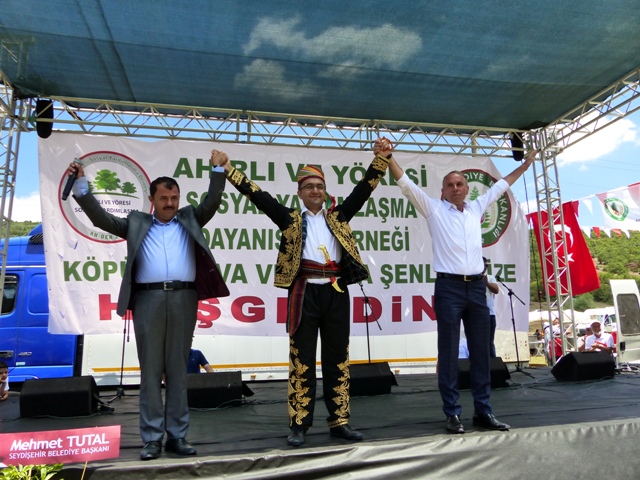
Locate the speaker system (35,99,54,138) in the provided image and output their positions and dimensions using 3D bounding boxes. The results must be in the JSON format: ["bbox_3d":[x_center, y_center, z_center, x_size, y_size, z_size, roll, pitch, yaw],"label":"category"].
[{"bbox_3d":[-3.687,-1.637,6.204,0.190,0.500,0.200,1,-10,-13],"label":"speaker system"}]

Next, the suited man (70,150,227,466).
[{"bbox_3d":[-1.088,0.320,2.890,0.994,1.890,0.480,1,-10,-16],"label":"suited man"}]

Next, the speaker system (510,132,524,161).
[{"bbox_3d":[3.435,-1.617,8.018,0.210,0.440,0.230,-3,-11,6],"label":"speaker system"}]

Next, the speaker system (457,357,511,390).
[{"bbox_3d":[1.655,1.404,4.974,0.550,0.310,0.420,0,-10,-10],"label":"speaker system"}]

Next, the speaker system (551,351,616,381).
[{"bbox_3d":[3.024,1.424,5.310,0.560,0.310,0.420,1,-10,-16],"label":"speaker system"}]

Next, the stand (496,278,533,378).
[{"bbox_3d":[2.368,1.062,5.644,0.460,1.150,0.420,-9,-12,36],"label":"stand"}]

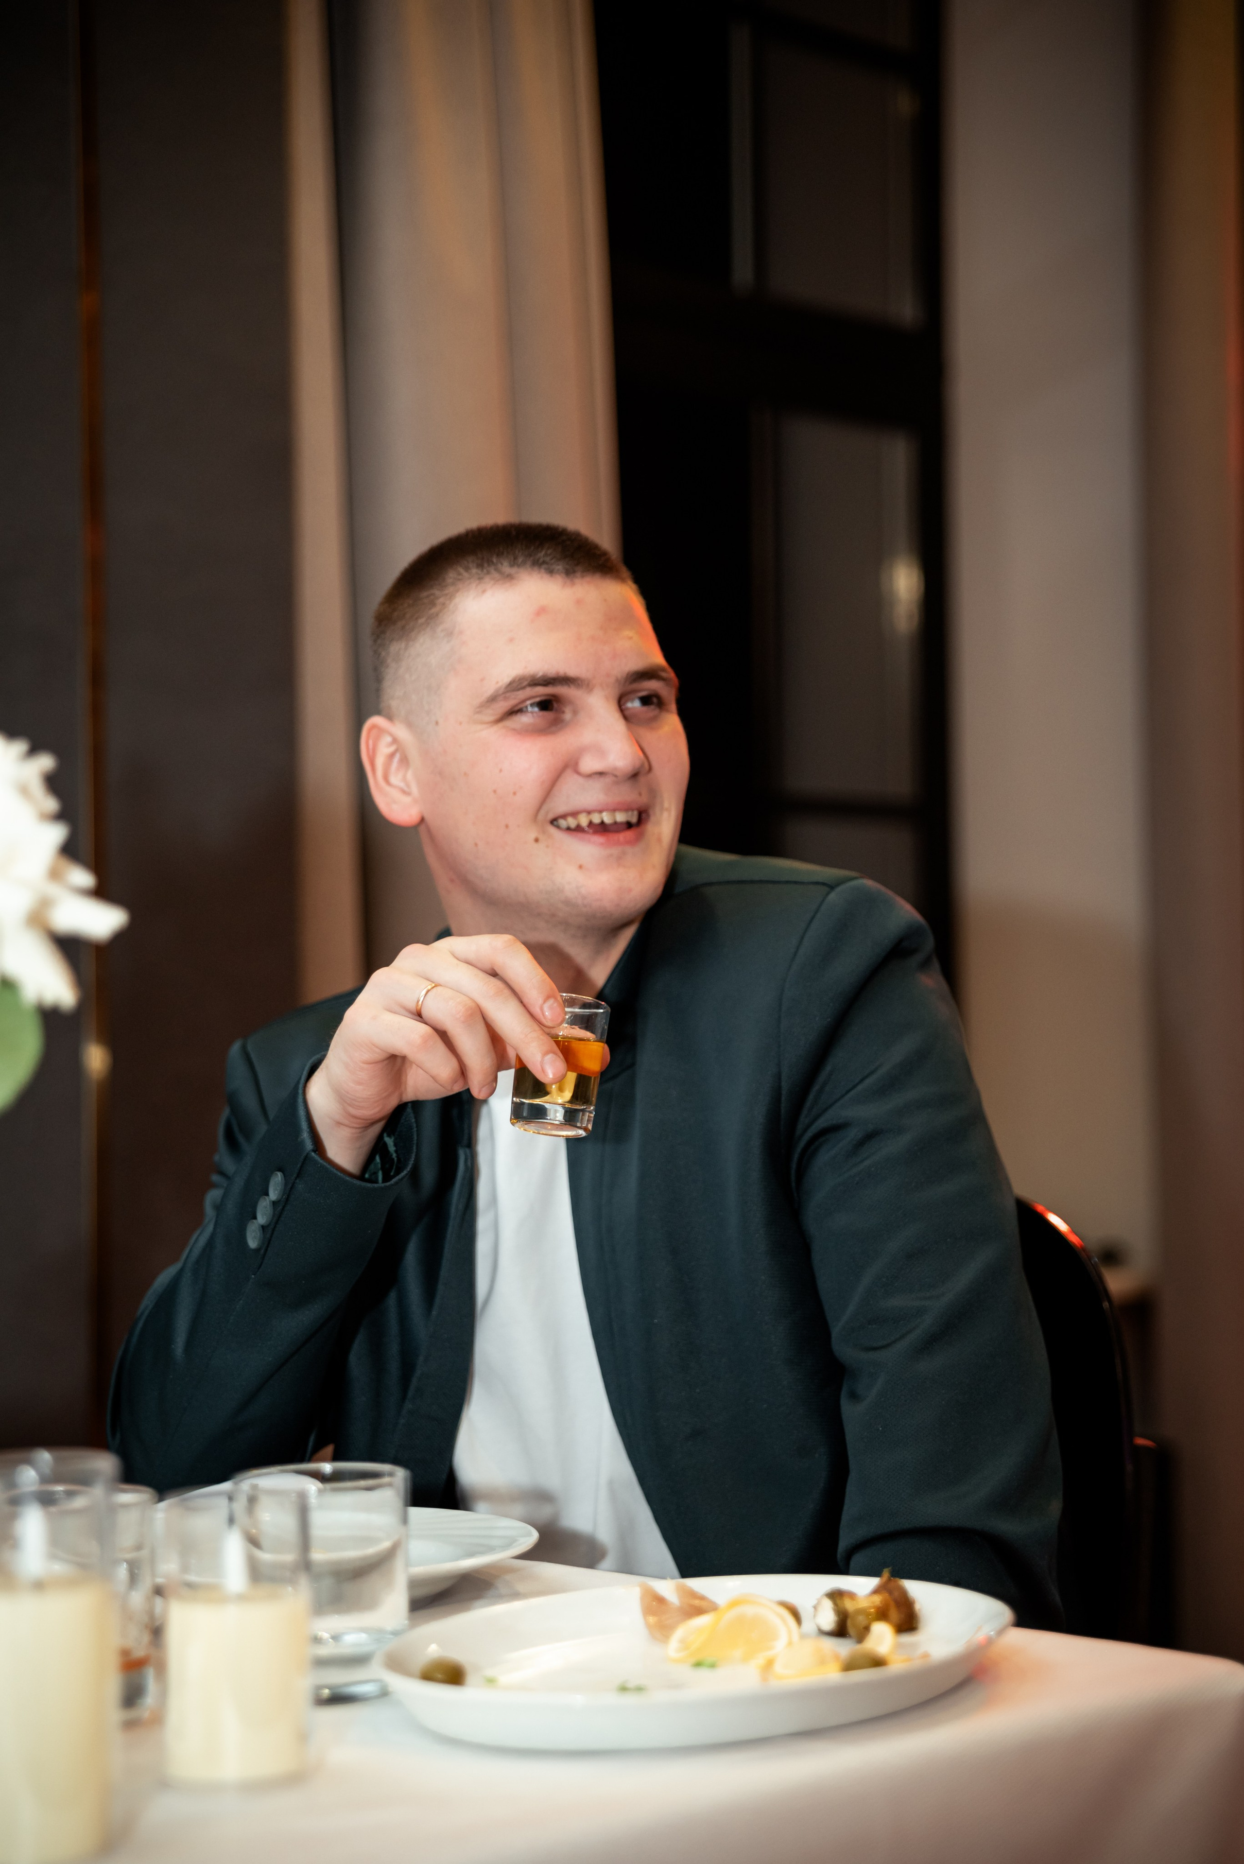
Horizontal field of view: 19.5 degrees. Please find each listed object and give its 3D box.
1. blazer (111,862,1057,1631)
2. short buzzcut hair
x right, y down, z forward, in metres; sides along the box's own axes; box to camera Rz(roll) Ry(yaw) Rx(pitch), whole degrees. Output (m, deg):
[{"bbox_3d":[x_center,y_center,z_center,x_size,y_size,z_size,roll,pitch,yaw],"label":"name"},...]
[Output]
[{"bbox_3d":[-0.022,0.255,1.985,0.550,0.600,0.380,0,1,29],"label":"blazer"},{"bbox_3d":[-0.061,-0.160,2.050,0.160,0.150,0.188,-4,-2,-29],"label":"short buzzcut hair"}]

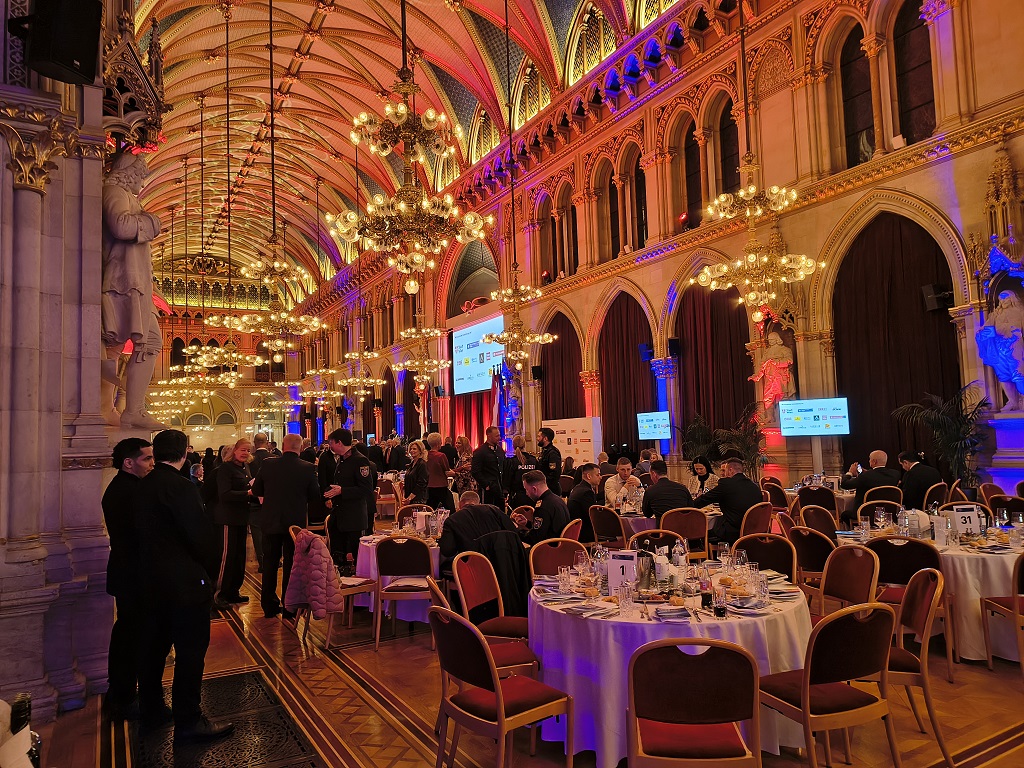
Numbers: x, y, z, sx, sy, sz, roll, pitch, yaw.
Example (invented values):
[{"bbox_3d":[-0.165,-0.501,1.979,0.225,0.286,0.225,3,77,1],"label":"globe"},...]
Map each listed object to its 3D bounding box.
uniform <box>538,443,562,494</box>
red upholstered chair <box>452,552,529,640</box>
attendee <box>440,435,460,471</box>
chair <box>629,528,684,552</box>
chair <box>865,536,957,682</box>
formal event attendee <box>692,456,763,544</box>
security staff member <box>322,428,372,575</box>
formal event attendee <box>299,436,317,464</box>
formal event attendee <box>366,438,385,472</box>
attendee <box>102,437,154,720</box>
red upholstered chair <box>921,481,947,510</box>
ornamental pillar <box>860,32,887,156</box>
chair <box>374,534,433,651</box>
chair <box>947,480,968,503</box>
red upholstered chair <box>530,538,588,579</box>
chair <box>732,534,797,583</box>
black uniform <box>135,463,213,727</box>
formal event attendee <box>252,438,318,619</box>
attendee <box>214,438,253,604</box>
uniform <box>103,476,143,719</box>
[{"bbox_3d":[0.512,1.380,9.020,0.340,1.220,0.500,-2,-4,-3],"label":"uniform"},{"bbox_3d":[-0.008,1.534,4.443,0.560,0.885,0.460,-4,-5,27],"label":"red upholstered chair"},{"bbox_3d":[-1.312,1.937,14.960,0.500,1.680,0.340,-2,-4,3],"label":"attendee"},{"bbox_3d":[1.108,1.507,5.018,0.490,0.880,0.570,-1,-4,-8],"label":"chair"},{"bbox_3d":[2.814,1.499,4.969,0.460,0.900,0.530,-5,-5,36],"label":"chair"},{"bbox_3d":[2.279,1.460,7.484,0.620,1.350,0.850,1,-6,-38],"label":"formal event attendee"},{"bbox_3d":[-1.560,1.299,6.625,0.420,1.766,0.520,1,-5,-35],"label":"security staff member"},{"bbox_3d":[-3.602,1.806,12.404,0.360,1.705,0.520,-3,-4,11],"label":"formal event attendee"},{"bbox_3d":[-3.833,2.449,20.084,0.520,1.770,0.360,-4,-5,25],"label":"formal event attendee"},{"bbox_3d":[-2.428,1.226,4.628,0.500,1.750,0.360,-6,-6,42],"label":"attendee"},{"bbox_3d":[5.255,1.732,9.105,0.460,0.900,0.530,0,-5,-24],"label":"red upholstered chair"},{"bbox_3d":[8.408,-6.567,16.273,0.380,2.800,0.380,0,-5,-30],"label":"ornamental pillar"},{"bbox_3d":[-0.845,1.690,5.941,0.470,0.900,0.560,-3,-4,9],"label":"chair"},{"bbox_3d":[5.475,1.656,8.838,0.570,0.880,0.490,-4,-5,30],"label":"chair"},{"bbox_3d":[0.461,1.503,4.720,0.480,0.880,0.550,0,-5,-24],"label":"red upholstered chair"},{"bbox_3d":[1.597,1.470,4.739,0.570,0.880,0.490,2,-6,-45],"label":"chair"},{"bbox_3d":[-2.058,1.280,4.317,0.480,1.550,0.340,-3,-5,18],"label":"black uniform"},{"bbox_3d":[-2.246,1.393,7.102,0.580,1.770,0.400,-1,-4,-14],"label":"formal event attendee"},{"bbox_3d":[-2.916,1.428,7.418,0.380,1.713,0.480,-2,-4,6],"label":"attendee"},{"bbox_3d":[-2.356,1.270,4.396,0.360,1.480,0.500,0,-5,-25],"label":"uniform"}]

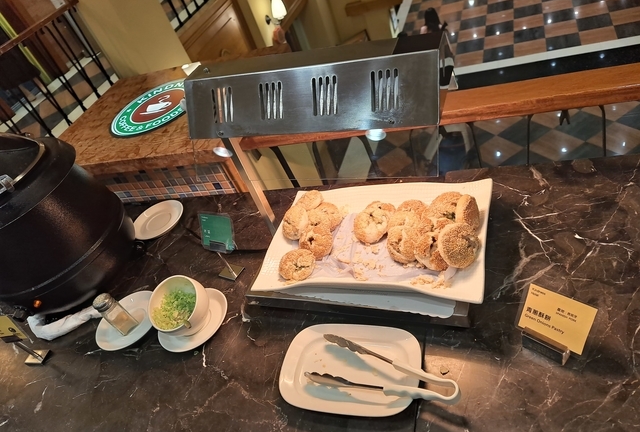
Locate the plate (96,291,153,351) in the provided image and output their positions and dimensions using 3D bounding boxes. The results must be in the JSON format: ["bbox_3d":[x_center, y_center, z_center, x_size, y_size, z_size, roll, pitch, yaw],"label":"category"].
[{"bbox_3d":[-0.418,0.235,0.978,0.152,0.021,0.152,-14,41,12],"label":"plate"}]

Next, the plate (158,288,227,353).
[{"bbox_3d":[-0.257,0.218,0.918,0.152,0.021,0.152,-14,41,12],"label":"plate"}]

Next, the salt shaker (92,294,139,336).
[{"bbox_3d":[-0.431,0.206,0.939,0.039,0.096,0.039,-42,43,-20],"label":"salt shaker"}]

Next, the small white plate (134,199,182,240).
[{"bbox_3d":[-0.442,0.018,1.227,0.152,0.021,0.152,-1,45,25],"label":"small white plate"}]

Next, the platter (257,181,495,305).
[{"bbox_3d":[0.103,0.052,0.834,0.399,0.045,0.273,-1,45,25],"label":"platter"}]

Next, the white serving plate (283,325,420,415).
[{"bbox_3d":[0.049,0.253,0.731,0.237,0.022,0.154,-4,44,23],"label":"white serving plate"}]

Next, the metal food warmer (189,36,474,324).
[{"bbox_3d":[0.019,-0.038,0.742,0.426,0.434,0.203,-1,45,25],"label":"metal food warmer"}]

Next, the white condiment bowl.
[{"bbox_3d":[-0.275,0.186,0.882,0.109,0.096,0.103,-14,41,12],"label":"white condiment bowl"}]

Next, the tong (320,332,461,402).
[{"bbox_3d":[0.096,0.243,0.682,0.242,0.039,0.085,5,48,30],"label":"tong"}]

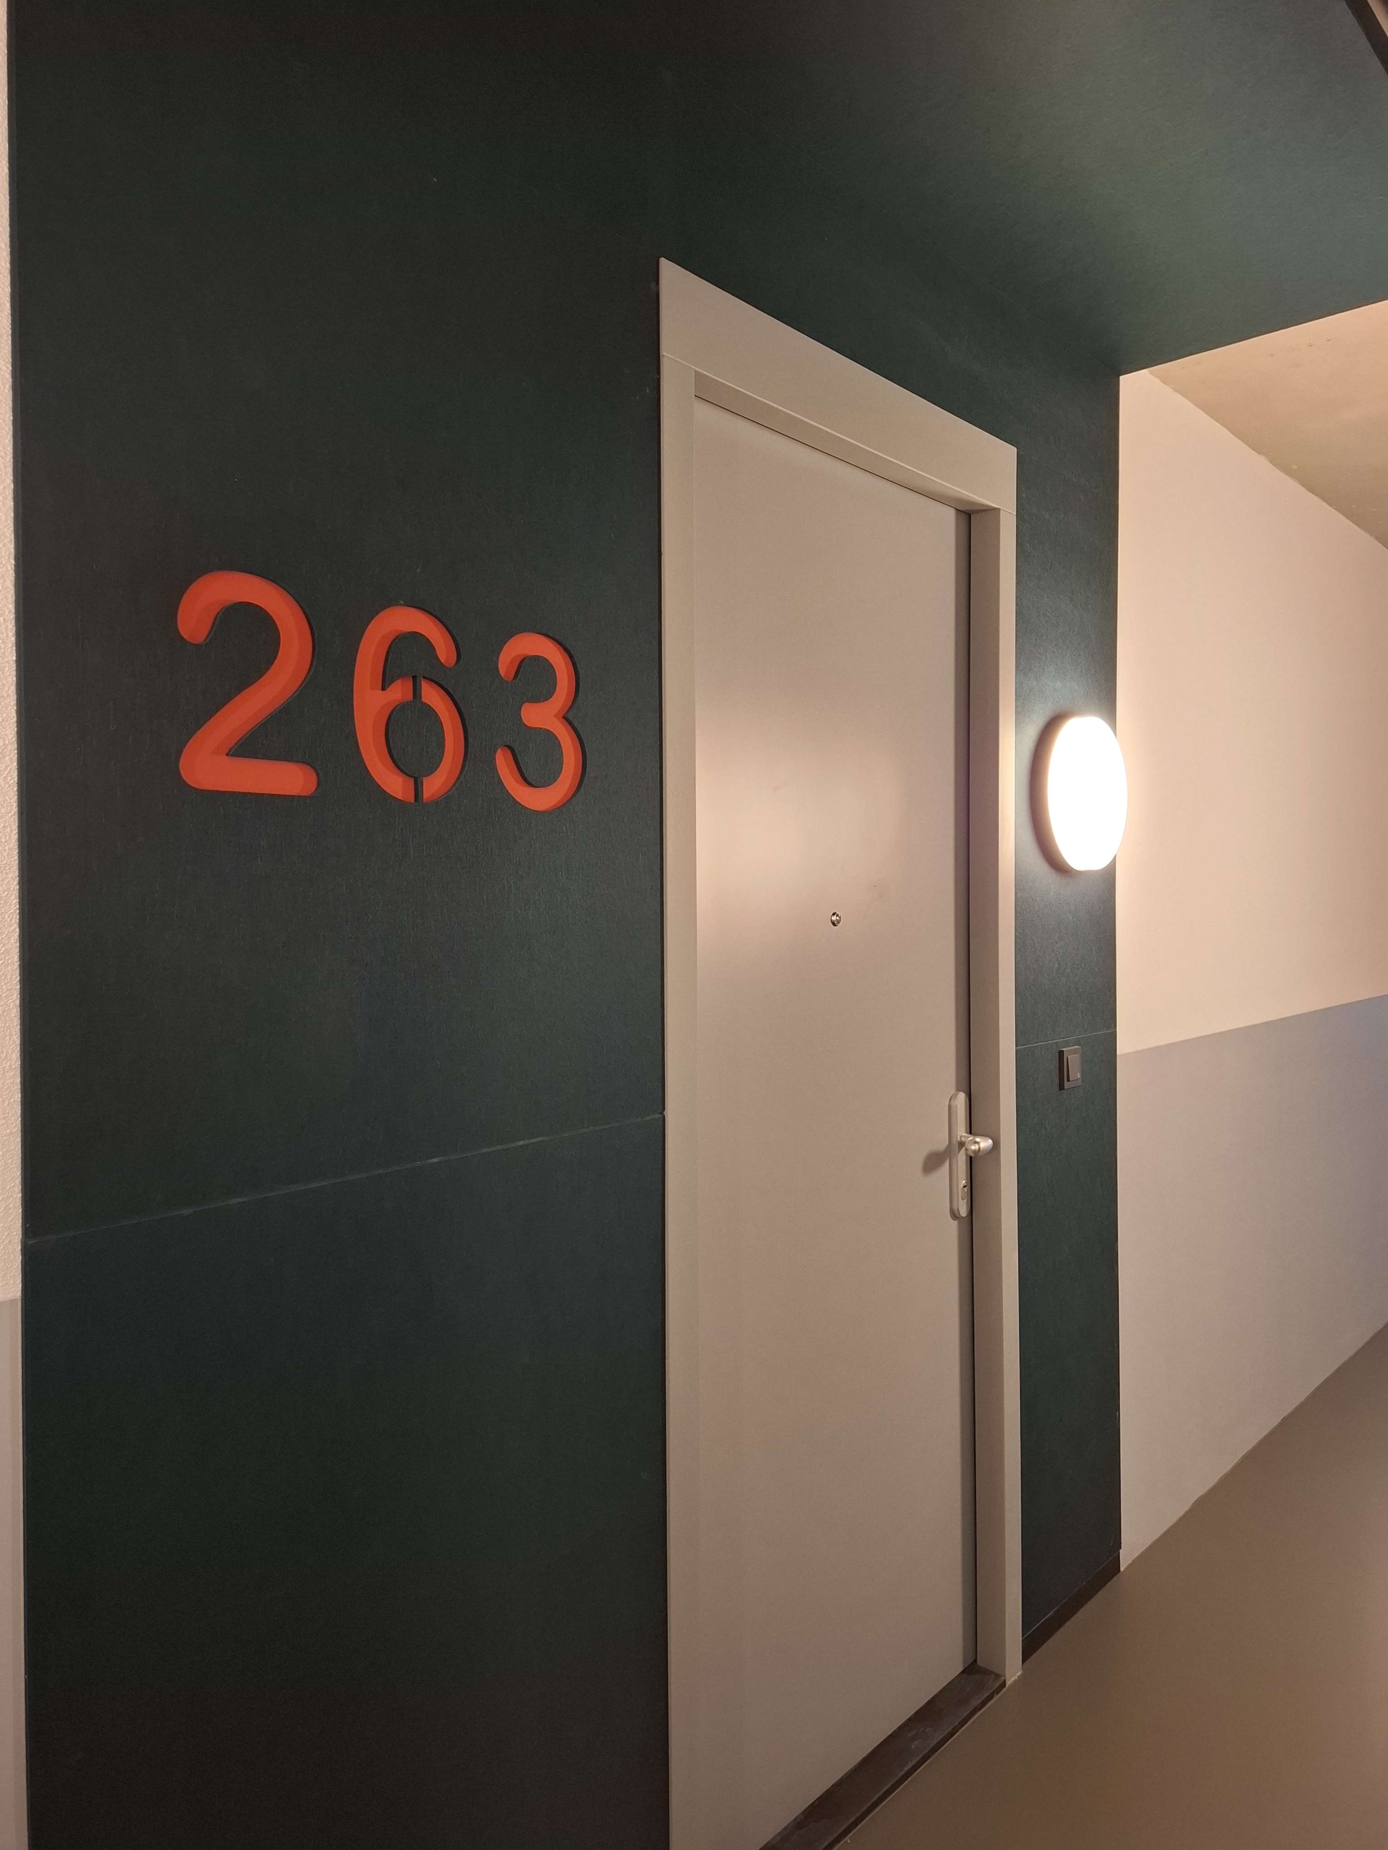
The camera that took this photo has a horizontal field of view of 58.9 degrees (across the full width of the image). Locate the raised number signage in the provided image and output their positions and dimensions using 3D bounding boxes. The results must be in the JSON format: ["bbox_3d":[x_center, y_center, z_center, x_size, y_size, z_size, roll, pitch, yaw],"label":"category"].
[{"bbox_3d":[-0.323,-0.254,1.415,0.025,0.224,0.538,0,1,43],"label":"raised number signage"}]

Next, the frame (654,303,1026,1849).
[{"bbox_3d":[0.270,0.290,2.123,0.110,2.445,1.004,0,1,43],"label":"frame"}]

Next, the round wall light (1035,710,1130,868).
[{"bbox_3d":[0.824,-0.276,2.608,0.060,0.335,0.335,0,1,43],"label":"round wall light"}]

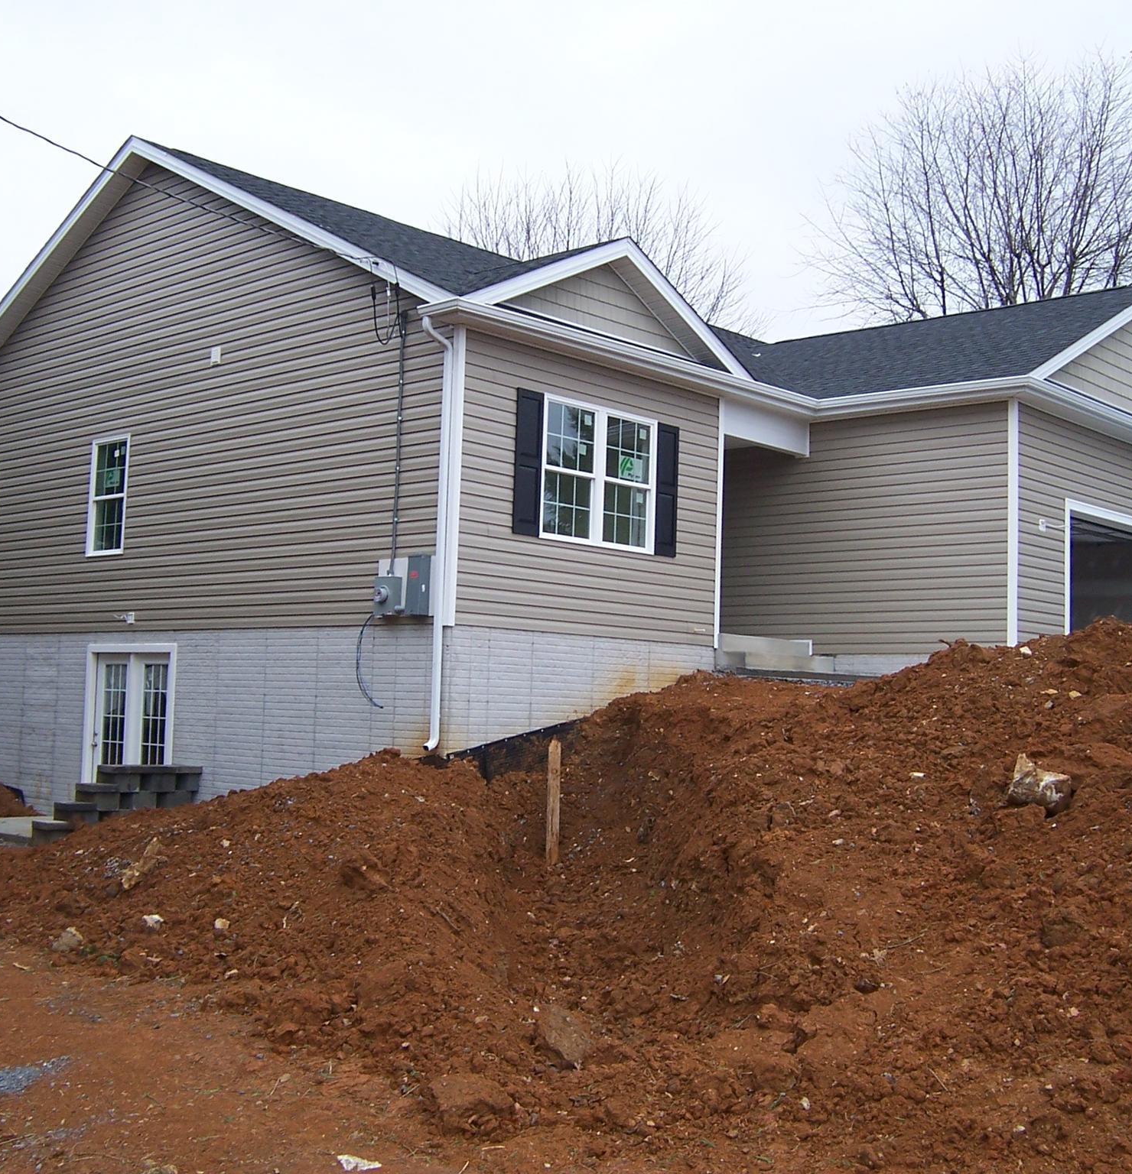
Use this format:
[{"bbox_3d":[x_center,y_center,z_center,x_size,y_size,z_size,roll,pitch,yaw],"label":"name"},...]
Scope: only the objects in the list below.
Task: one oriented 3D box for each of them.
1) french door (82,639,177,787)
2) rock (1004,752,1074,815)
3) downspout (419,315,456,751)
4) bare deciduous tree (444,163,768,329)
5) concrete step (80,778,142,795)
[{"bbox_3d":[-5.427,1.776,18.455,2.060,2.140,0.140,-3,-6,43],"label":"french door"},{"bbox_3d":[2.360,0.980,7.452,0.320,0.290,0.250,0,-5,18],"label":"rock"},{"bbox_3d":[-1.345,-0.531,14.603,0.090,4.239,0.400,-3,-6,43],"label":"downspout"},{"bbox_3d":[0.899,-4.976,46.555,9.541,16.945,9.541,2,-5,1],"label":"bare deciduous tree"},{"bbox_3d":[-5.125,2.219,16.488,0.320,0.170,0.700,-3,-6,43],"label":"concrete step"}]

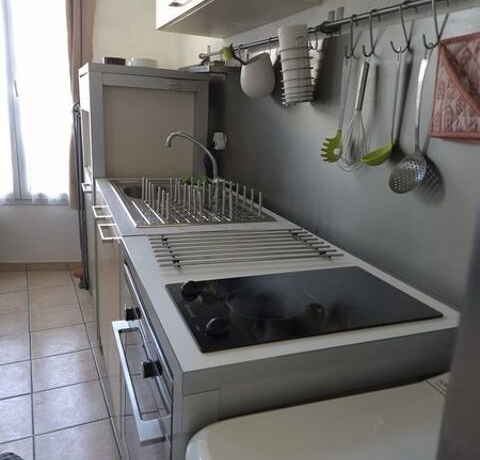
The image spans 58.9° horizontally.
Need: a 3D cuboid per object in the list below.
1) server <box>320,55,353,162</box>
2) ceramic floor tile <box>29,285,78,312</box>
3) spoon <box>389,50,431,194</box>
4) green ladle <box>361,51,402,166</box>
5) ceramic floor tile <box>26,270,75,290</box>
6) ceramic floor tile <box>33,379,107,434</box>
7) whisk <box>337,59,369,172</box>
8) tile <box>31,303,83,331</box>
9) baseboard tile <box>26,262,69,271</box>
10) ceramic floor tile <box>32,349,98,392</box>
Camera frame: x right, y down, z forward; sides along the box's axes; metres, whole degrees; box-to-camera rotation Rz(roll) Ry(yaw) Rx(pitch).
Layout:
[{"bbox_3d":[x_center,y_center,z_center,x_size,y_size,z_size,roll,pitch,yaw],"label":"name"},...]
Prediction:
[{"bbox_3d":[0.273,-0.330,1.169,0.060,0.276,0.060,-3,18,-22],"label":"server"},{"bbox_3d":[-1.273,0.455,2.895,0.296,0.010,0.296,-4,19,-26],"label":"ceramic floor tile"},{"bbox_3d":[0.382,-0.232,0.932,0.055,0.306,0.098,-3,18,-22],"label":"spoon"},{"bbox_3d":[0.351,-0.293,1.038,0.075,0.275,0.078,3,16,-5],"label":"green ladle"},{"bbox_3d":[-1.404,0.367,3.153,0.296,0.010,0.290,-4,19,-26],"label":"ceramic floor tile"},{"bbox_3d":[-0.764,0.789,1.907,0.296,0.010,0.296,-4,19,-26],"label":"ceramic floor tile"},{"bbox_3d":[0.314,-0.295,1.114,0.070,0.276,0.070,-3,18,-22],"label":"whisk"},{"bbox_3d":[-1.143,0.540,2.642,0.296,0.010,0.296,-4,19,-26],"label":"tile"},{"bbox_3d":[-1.526,0.293,3.378,0.308,0.075,0.010,0,16,-13],"label":"baseboard tile"},{"bbox_3d":[-0.889,0.707,2.149,0.296,0.010,0.296,-4,19,-26],"label":"ceramic floor tile"}]

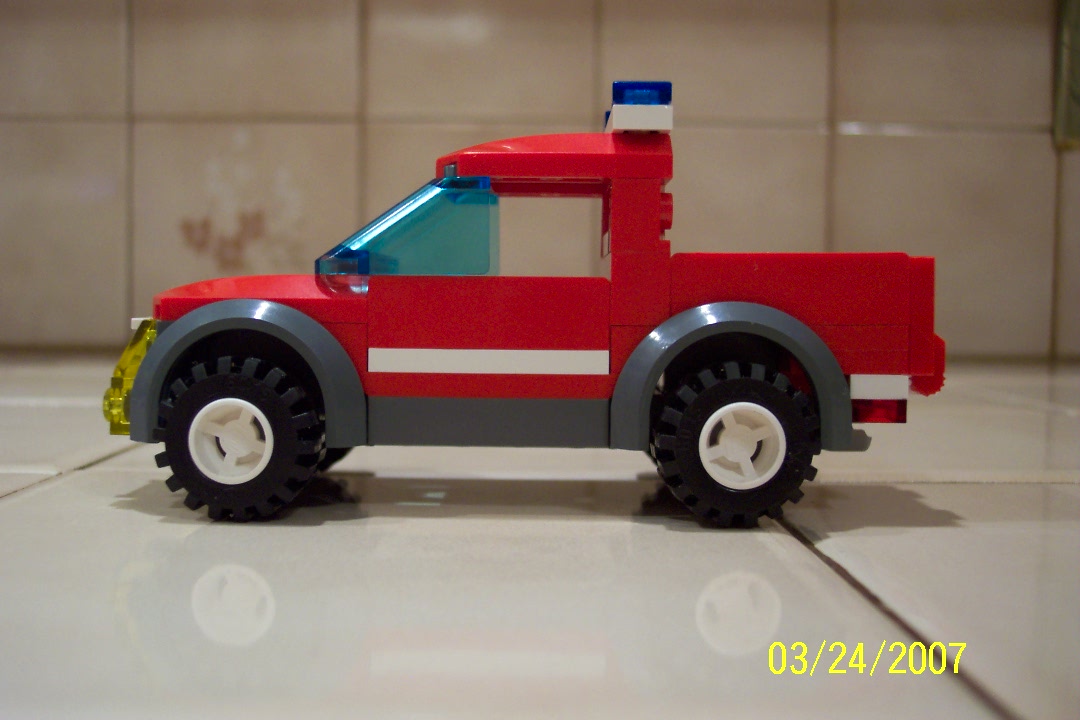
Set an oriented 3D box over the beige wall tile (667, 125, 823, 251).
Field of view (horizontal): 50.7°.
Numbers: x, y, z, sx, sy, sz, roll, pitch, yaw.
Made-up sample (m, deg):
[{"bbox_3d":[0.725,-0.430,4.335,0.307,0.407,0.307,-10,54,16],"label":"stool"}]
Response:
[{"bbox_3d":[0.082,-0.057,0.536,0.108,0.108,0.008,0,3,0],"label":"beige wall tile"}]

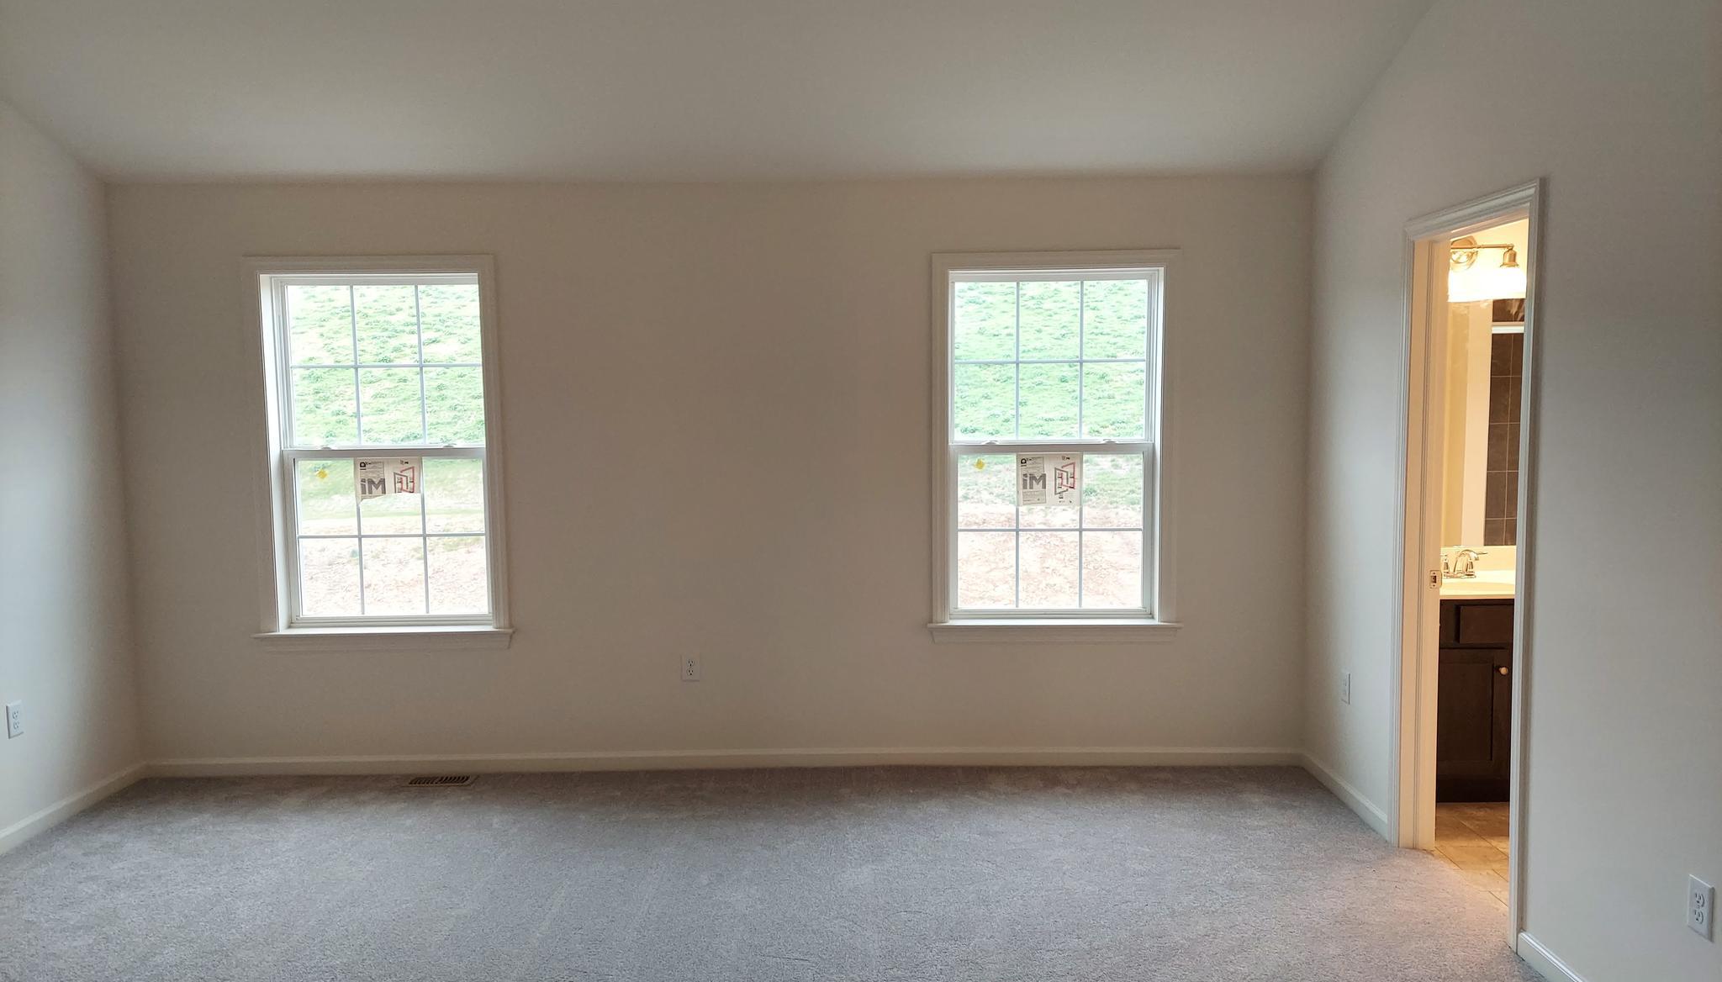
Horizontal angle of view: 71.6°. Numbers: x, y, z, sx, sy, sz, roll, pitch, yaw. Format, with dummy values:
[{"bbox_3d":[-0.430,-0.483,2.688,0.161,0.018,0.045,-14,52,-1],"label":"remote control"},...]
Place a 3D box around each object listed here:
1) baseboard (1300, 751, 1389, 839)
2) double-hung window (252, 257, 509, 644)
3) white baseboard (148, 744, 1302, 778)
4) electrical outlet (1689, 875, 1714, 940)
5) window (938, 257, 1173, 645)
[{"bbox_3d":[1.833,1.135,4.557,0.018,0.080,0.862,-1,5,0],"label":"baseboard"},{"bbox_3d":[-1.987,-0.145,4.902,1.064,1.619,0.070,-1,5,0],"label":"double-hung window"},{"bbox_3d":[-0.584,1.135,5.003,4.868,0.080,0.018,-1,5,0],"label":"white baseboard"},{"bbox_3d":[1.816,0.898,2.572,0.012,0.115,0.074,-1,5,0],"label":"electrical outlet"},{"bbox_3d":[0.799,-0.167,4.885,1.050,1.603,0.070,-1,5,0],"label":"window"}]

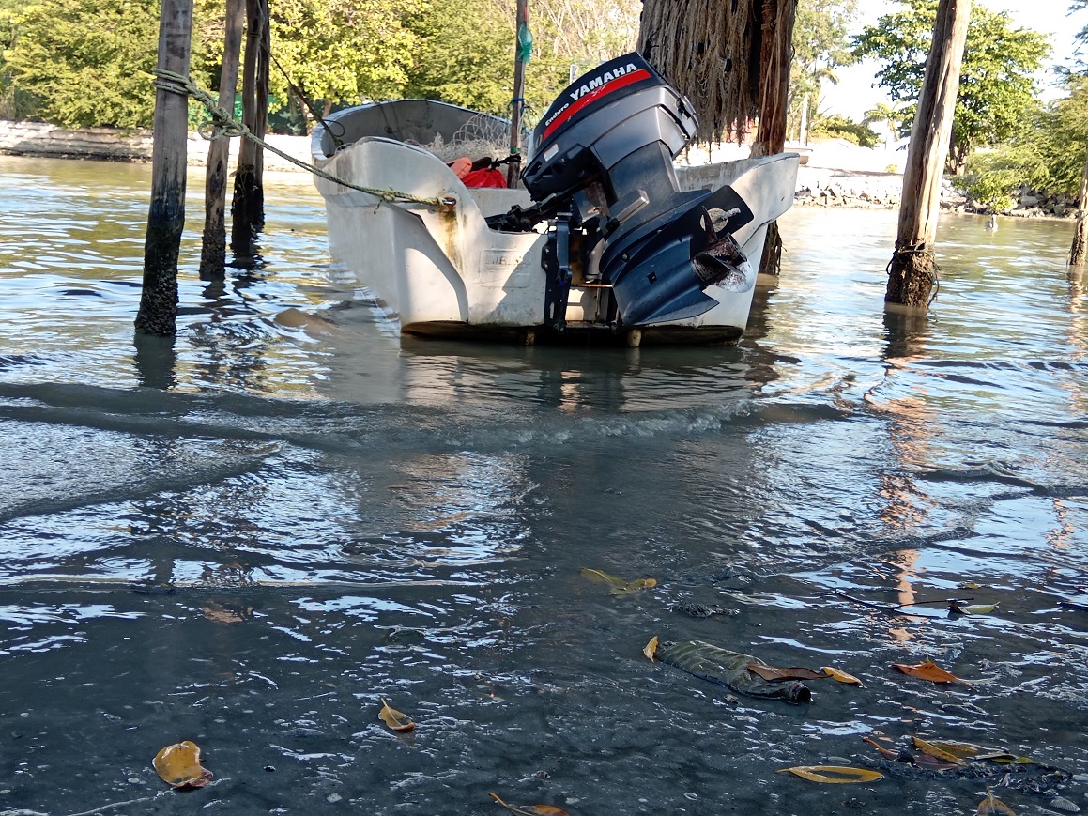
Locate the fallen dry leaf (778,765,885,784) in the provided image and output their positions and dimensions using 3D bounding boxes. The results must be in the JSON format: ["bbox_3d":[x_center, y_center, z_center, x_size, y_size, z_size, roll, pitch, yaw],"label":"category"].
[{"bbox_3d":[0.294,0.377,1.550,0.109,0.013,0.034,3,10,-3],"label":"fallen dry leaf"}]

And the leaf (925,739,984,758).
[{"bbox_3d":[0.452,0.374,1.658,0.062,0.013,0.030,6,10,17],"label":"leaf"}]

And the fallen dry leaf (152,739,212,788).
[{"bbox_3d":[-0.349,0.345,1.461,0.058,0.026,0.084,0,10,-18],"label":"fallen dry leaf"}]

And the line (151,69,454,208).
[{"bbox_3d":[-0.815,-0.911,5.218,1.057,0.413,0.160,0,10,-16],"label":"line"}]

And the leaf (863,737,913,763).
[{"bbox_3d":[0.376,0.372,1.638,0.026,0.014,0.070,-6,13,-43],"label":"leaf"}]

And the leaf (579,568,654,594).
[{"bbox_3d":[0.115,0.266,2.340,0.126,0.016,0.062,7,10,23],"label":"leaf"}]

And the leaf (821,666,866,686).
[{"bbox_3d":[0.379,0.341,1.910,0.022,0.014,0.071,-5,12,-39],"label":"leaf"}]

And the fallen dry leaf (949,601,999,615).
[{"bbox_3d":[0.654,0.304,2.288,0.079,0.017,0.026,1,10,-12],"label":"fallen dry leaf"}]

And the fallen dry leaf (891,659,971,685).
[{"bbox_3d":[0.496,0.342,1.929,0.103,0.021,0.040,9,11,33],"label":"fallen dry leaf"}]

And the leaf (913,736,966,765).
[{"bbox_3d":[0.430,0.374,1.641,0.024,0.016,0.074,-4,12,-37],"label":"leaf"}]

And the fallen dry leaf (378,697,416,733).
[{"bbox_3d":[-0.162,0.337,1.663,0.036,0.019,0.083,-2,11,-28],"label":"fallen dry leaf"}]

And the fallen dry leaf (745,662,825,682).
[{"bbox_3d":[0.298,0.324,1.849,0.098,0.024,0.036,5,10,8],"label":"fallen dry leaf"}]

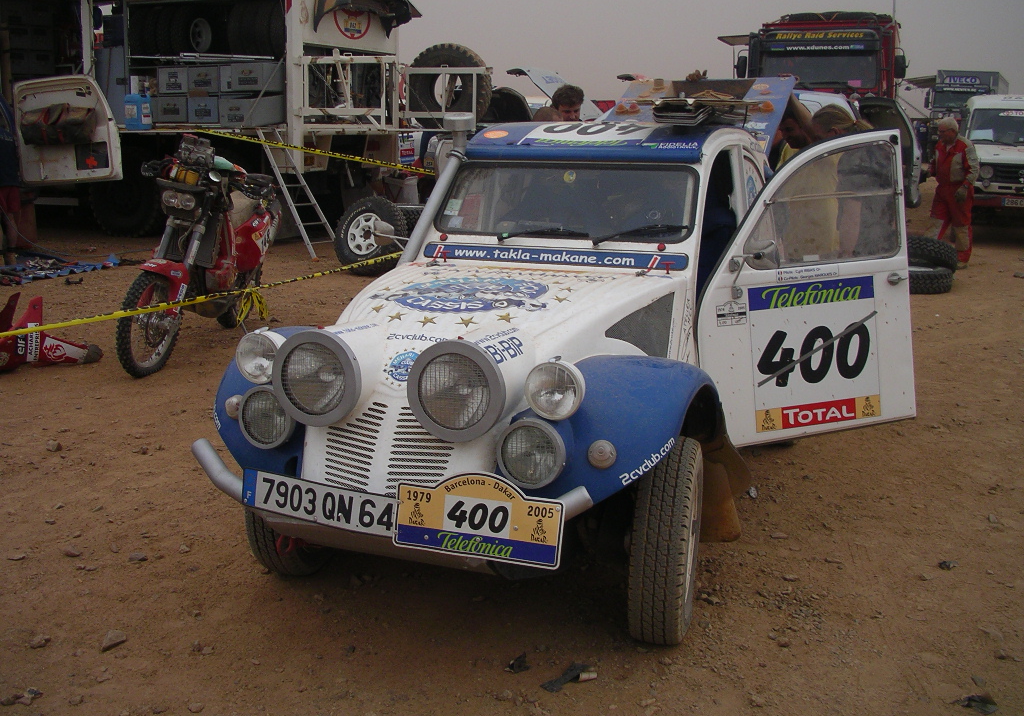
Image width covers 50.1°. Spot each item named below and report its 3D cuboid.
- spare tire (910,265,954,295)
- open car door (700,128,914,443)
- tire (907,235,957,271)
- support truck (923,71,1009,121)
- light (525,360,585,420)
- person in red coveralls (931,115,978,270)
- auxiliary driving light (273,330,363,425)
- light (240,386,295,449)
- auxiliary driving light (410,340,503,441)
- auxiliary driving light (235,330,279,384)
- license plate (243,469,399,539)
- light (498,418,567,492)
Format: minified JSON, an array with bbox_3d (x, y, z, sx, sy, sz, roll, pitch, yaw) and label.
[{"bbox_3d":[4.140,-0.838,11.346,0.790,0.240,0.790,4,12,20],"label":"spare tire"},{"bbox_3d":[1.046,-0.259,4.004,0.850,1.110,0.130,-6,6,-13],"label":"open car door"},{"bbox_3d":[4.180,-1.098,11.292,0.790,0.240,0.790,12,5,-2],"label":"tire"},{"bbox_3d":[20.200,-10.540,48.674,2.500,4.100,8.500,6,13,25],"label":"support truck"},{"bbox_3d":[0.129,0.081,2.918,0.161,0.161,0.120,5,11,23],"label":"light"},{"bbox_3d":[5.120,-1.901,12.780,0.440,1.760,0.540,-8,14,-32],"label":"person in red coveralls"},{"bbox_3d":[-0.543,0.053,3.163,0.274,0.274,0.120,5,11,21],"label":"auxiliary driving light"},{"bbox_3d":[-0.717,0.170,3.300,0.188,0.188,0.100,5,11,23],"label":"light"},{"bbox_3d":[-0.133,0.082,2.966,0.274,0.274,0.120,5,11,21],"label":"auxiliary driving light"},{"bbox_3d":[-0.737,-0.005,3.334,0.161,0.161,0.120,5,11,23],"label":"auxiliary driving light"},{"bbox_3d":[-0.543,0.404,3.053,0.520,0.110,0.015,7,8,25],"label":"license plate"},{"bbox_3d":[0.065,0.248,2.924,0.188,0.188,0.100,5,11,23],"label":"light"}]

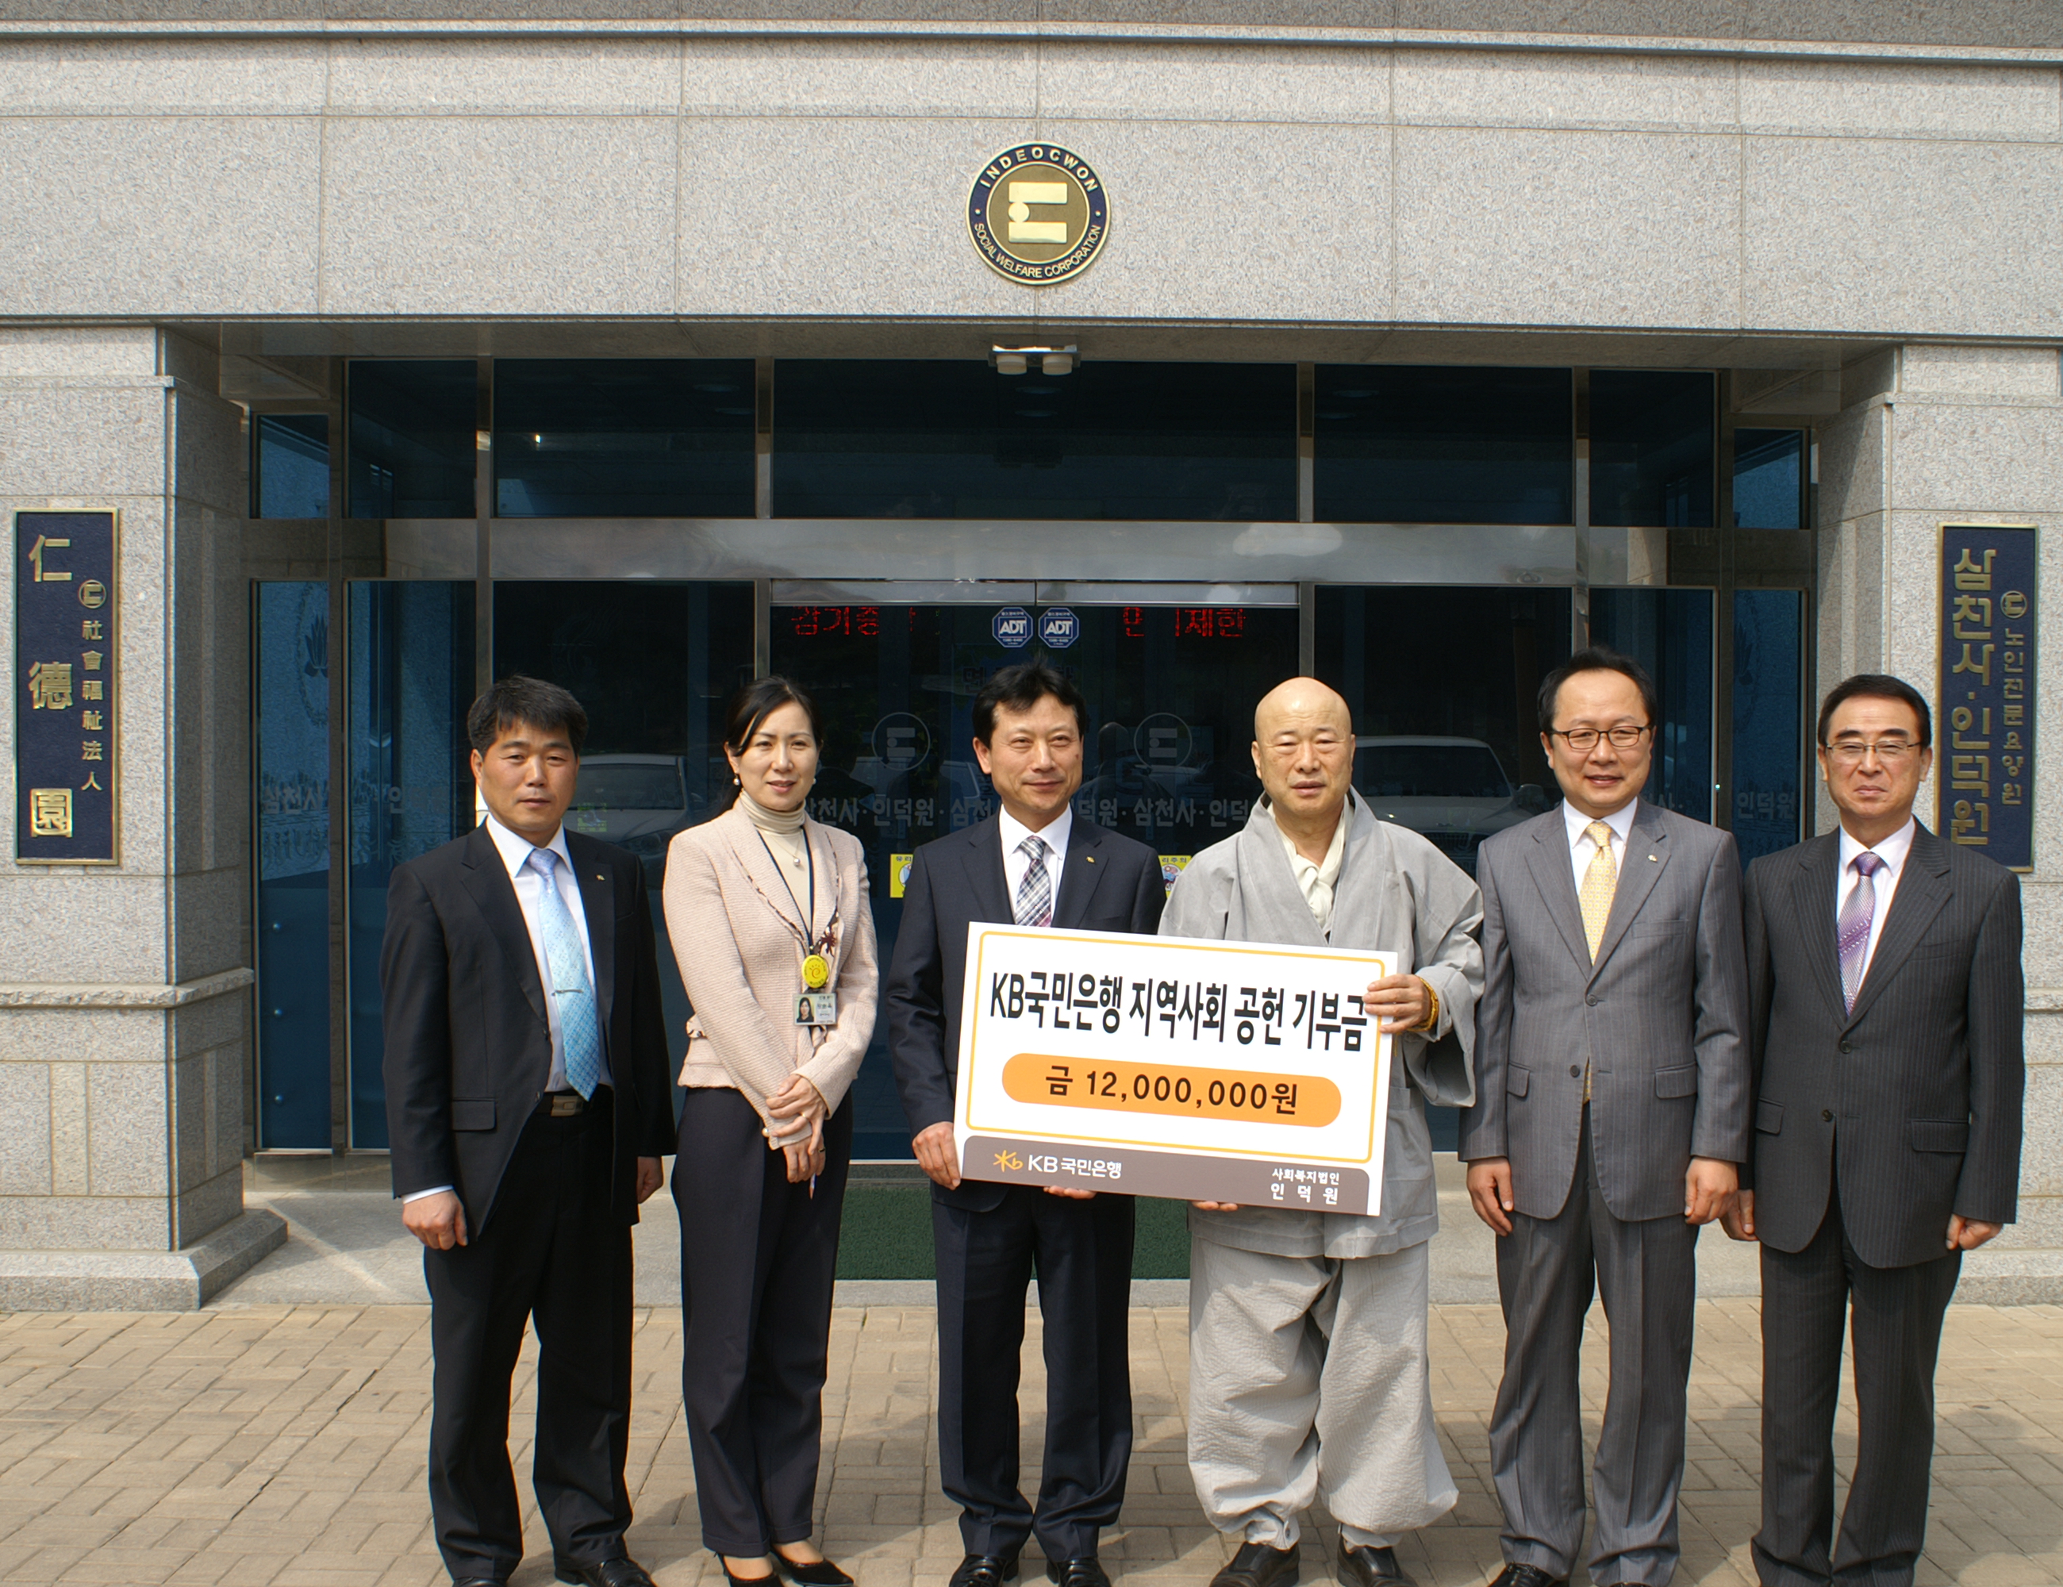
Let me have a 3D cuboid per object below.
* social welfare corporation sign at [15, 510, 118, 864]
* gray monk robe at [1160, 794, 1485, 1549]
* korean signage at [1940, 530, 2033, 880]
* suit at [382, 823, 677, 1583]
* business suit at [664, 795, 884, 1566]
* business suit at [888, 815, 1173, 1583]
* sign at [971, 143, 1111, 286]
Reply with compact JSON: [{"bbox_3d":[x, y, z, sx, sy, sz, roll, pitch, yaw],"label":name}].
[{"bbox_3d":[-2.675,-0.295,6.060,0.278,0.985,0.040,0,1,-2],"label":"social welfare corporation sign"},{"bbox_3d":[0.523,0.682,3.940,0.580,1.385,0.460,0,1,5],"label":"gray monk robe"},{"bbox_3d":[2.706,-0.272,6.190,0.278,0.985,0.040,0,1,-2],"label":"korean signage"},{"bbox_3d":[-0.913,0.740,3.970,0.500,1.385,0.330,0,1,-28],"label":"suit"},{"bbox_3d":[-0.486,0.726,4.070,0.420,1.390,0.320,-1,2,-32],"label":"business suit"},{"bbox_3d":[-0.009,0.716,3.970,0.520,1.375,0.370,0,1,-6],"label":"business suit"},{"bbox_3d":[0.023,-1.615,6.100,0.395,0.395,0.040,0,1,-2],"label":"sign"}]

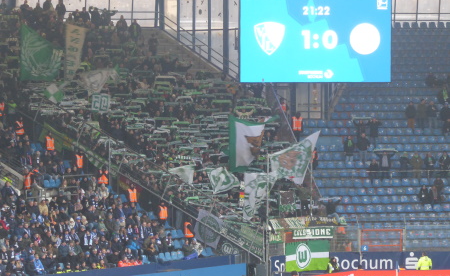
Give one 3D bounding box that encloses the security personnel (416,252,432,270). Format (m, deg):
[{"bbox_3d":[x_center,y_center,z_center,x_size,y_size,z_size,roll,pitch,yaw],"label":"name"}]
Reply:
[{"bbox_3d":[9.463,6.272,163.528,0.600,1.740,0.380,-1,2,-18],"label":"security personnel"}]

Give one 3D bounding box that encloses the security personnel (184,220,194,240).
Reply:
[{"bbox_3d":[-1.576,4.606,157.500,0.400,1.770,0.550,0,2,-12],"label":"security personnel"}]

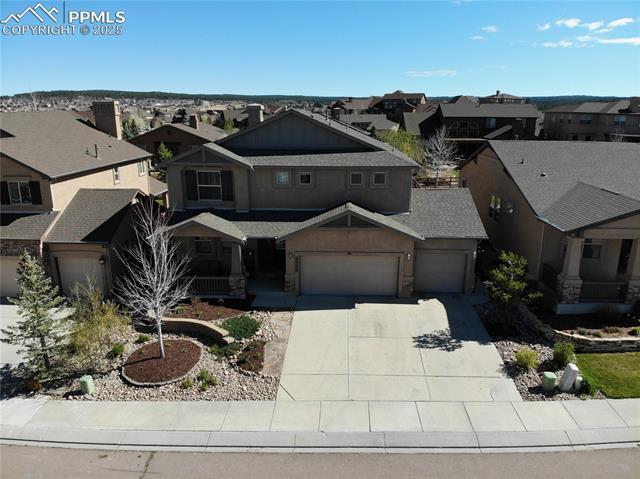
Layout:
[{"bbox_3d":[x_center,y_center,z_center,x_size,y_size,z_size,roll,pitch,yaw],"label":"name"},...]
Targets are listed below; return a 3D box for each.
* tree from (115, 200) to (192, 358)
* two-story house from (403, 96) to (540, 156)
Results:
[{"bbox_3d":[-6.400,1.701,17.051,2.950,6.500,2.950,0,17,0],"label":"tree"},{"bbox_3d":[18.500,-14.543,60.423,16.000,7.600,12.000,0,17,0],"label":"two-story house"}]

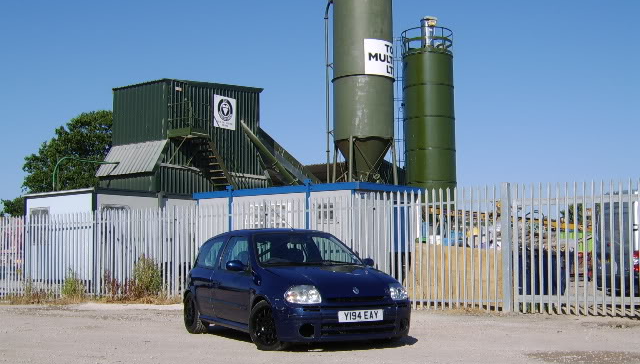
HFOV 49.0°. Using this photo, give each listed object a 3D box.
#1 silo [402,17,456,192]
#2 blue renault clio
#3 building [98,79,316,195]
[{"bbox_3d":[5.310,-1.832,33.857,2.480,12.553,2.480,-1,-6,9],"label":"silo"},{"bbox_3d":[-0.420,1.280,8.921,1.660,1.400,3.770,2,-7,-27],"label":"blue renault clio"},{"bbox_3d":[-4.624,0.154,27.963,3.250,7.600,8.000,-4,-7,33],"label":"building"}]

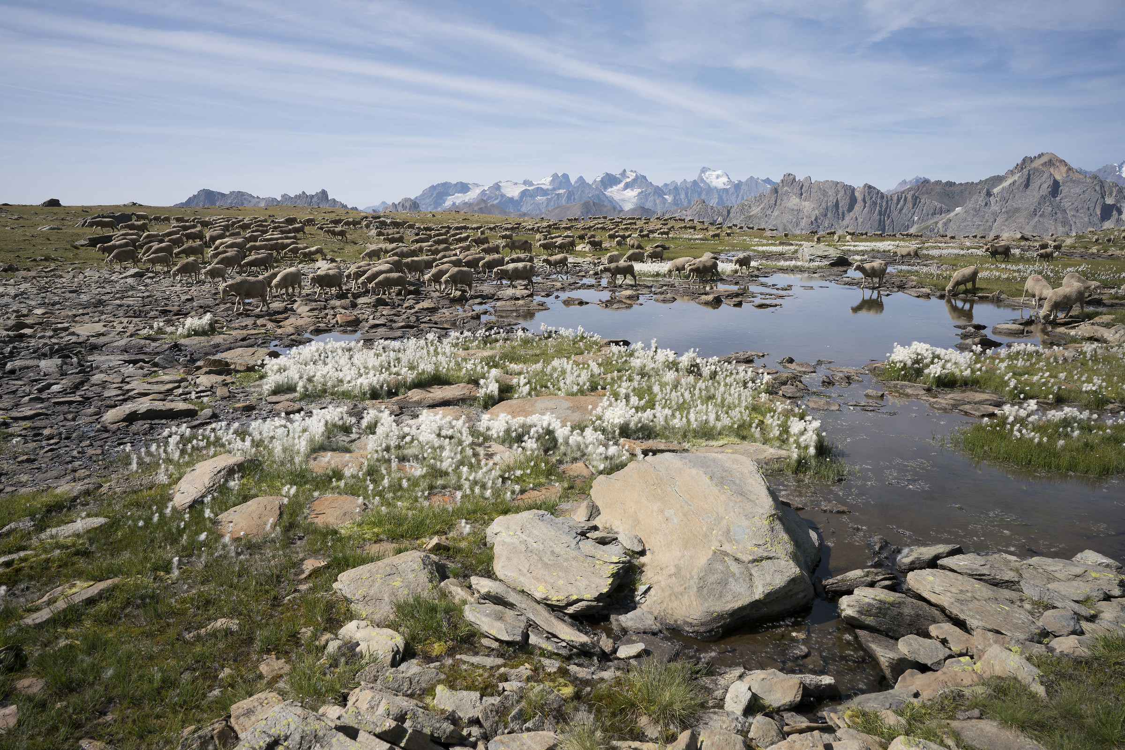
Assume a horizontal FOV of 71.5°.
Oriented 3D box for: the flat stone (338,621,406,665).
[{"bbox_3d":[-0.729,1.025,2.992,0.250,0.130,0.180,2,11,10],"label":"flat stone"}]

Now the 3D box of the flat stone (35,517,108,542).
[{"bbox_3d":[-2.820,0.881,4.505,0.360,0.080,0.170,-10,15,-41],"label":"flat stone"}]

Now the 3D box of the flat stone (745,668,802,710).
[{"bbox_3d":[0.789,1.173,2.914,0.210,0.110,0.140,-1,11,-5],"label":"flat stone"}]

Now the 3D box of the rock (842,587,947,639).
[{"bbox_3d":[1.446,1.040,3.420,0.450,0.145,0.235,4,12,22],"label":"rock"}]

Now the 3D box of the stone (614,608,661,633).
[{"bbox_3d":[0.360,1.139,3.660,0.200,0.090,0.140,2,12,10],"label":"stone"}]

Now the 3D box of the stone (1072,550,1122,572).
[{"bbox_3d":[2.638,0.919,3.858,0.220,0.085,0.130,3,12,15],"label":"stone"}]

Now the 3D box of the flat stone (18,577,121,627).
[{"bbox_3d":[-2.116,0.975,3.373,0.180,0.080,0.420,7,13,31],"label":"flat stone"}]

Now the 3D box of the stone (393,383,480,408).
[{"bbox_3d":[-1.199,0.189,7.432,0.813,0.174,0.479,-2,11,-8],"label":"stone"}]

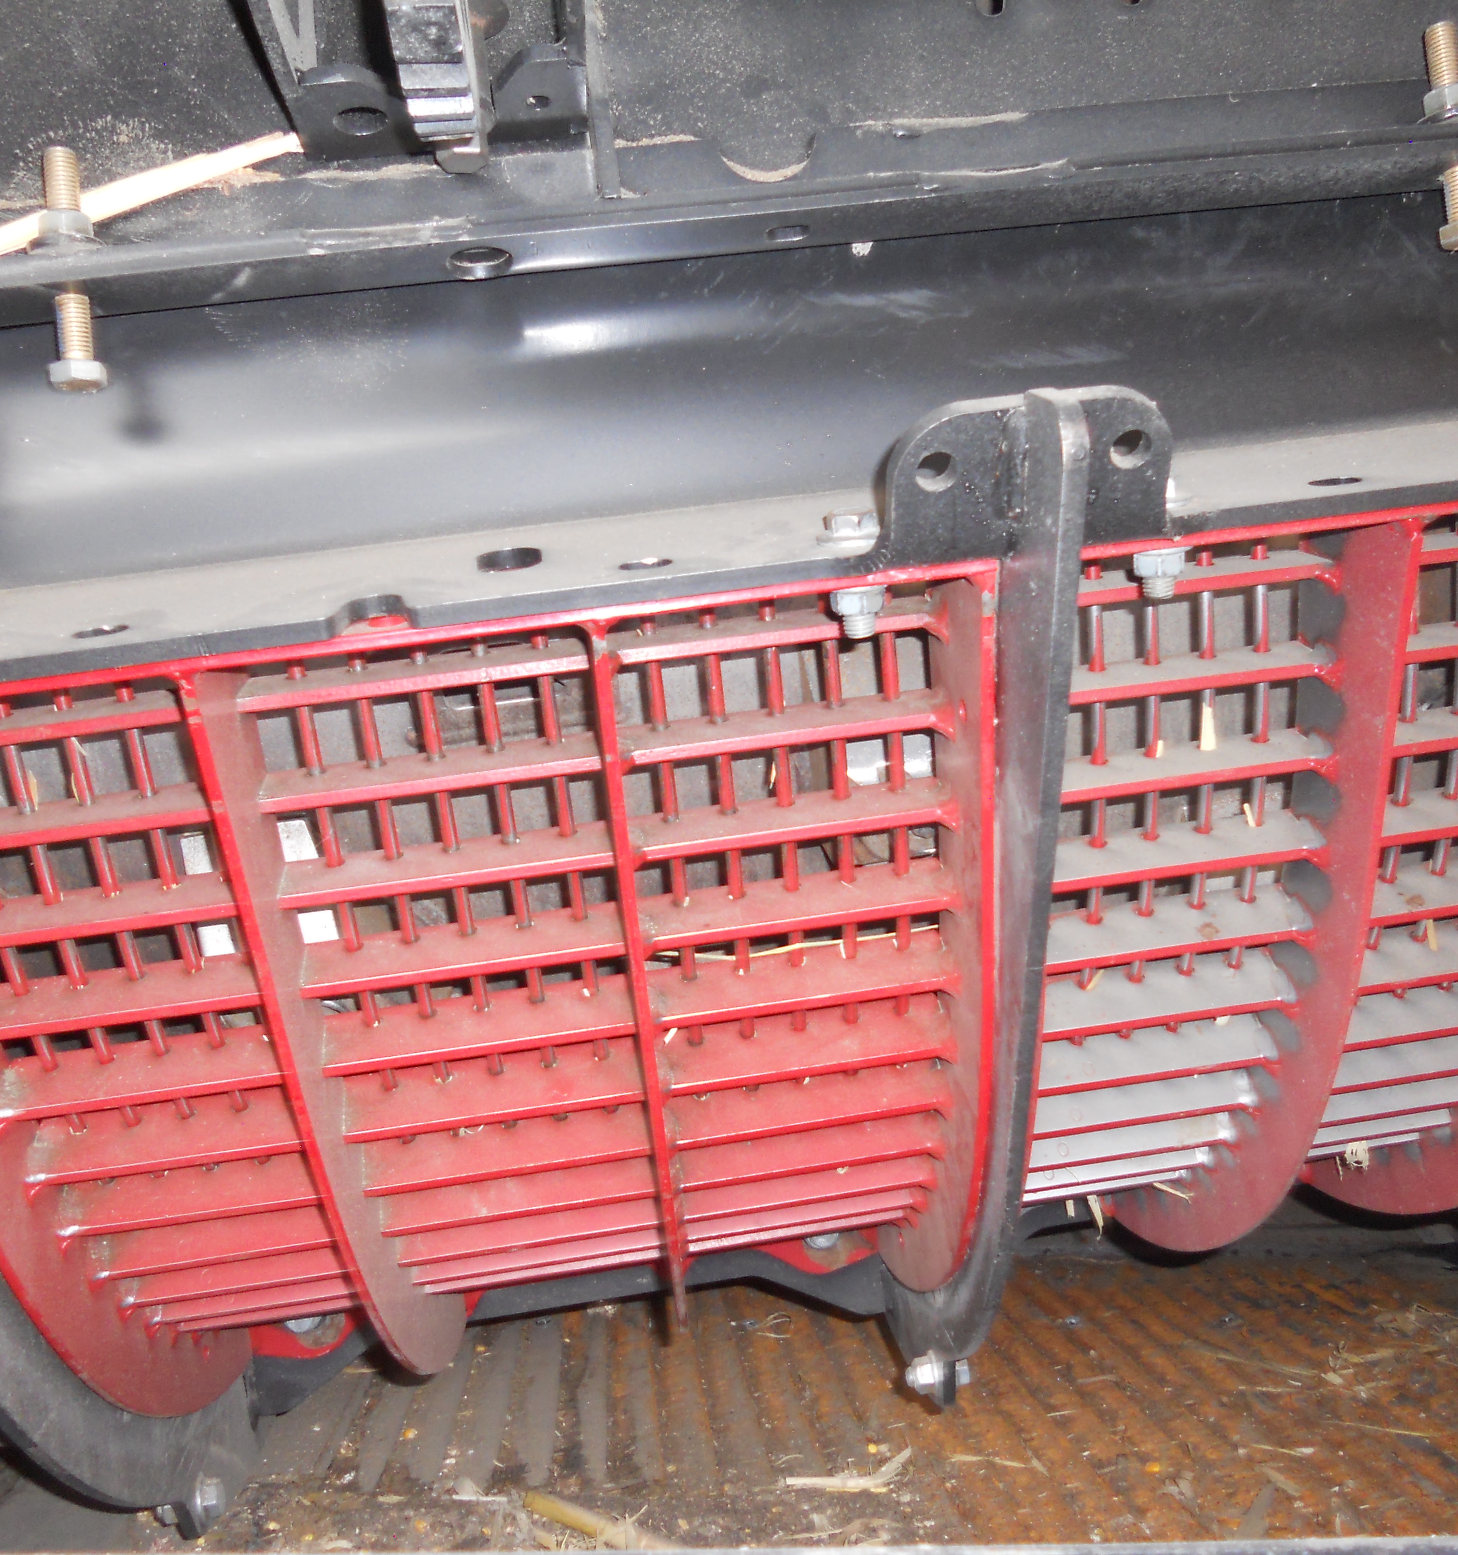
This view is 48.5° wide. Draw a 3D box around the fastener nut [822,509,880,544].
[{"bbox_3d":[0.046,-0.095,0.613,0.024,0.011,0.024,-7,14,0],"label":"fastener nut"}]

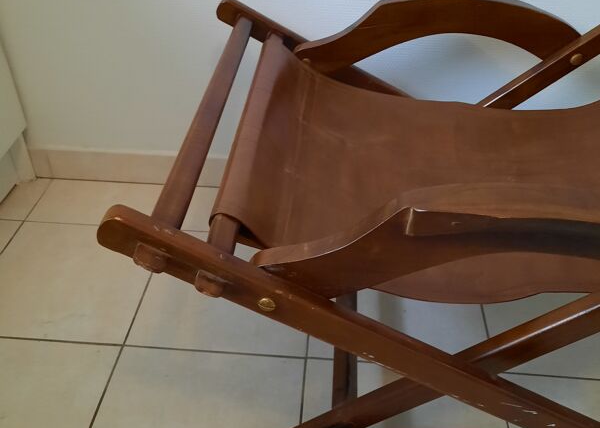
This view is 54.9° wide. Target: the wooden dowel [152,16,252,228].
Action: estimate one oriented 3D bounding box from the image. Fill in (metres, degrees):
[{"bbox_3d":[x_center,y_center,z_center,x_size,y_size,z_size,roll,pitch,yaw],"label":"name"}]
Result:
[{"bbox_3d":[-0.110,-0.145,0.743,0.028,0.028,0.529,3,38,2],"label":"wooden dowel"}]

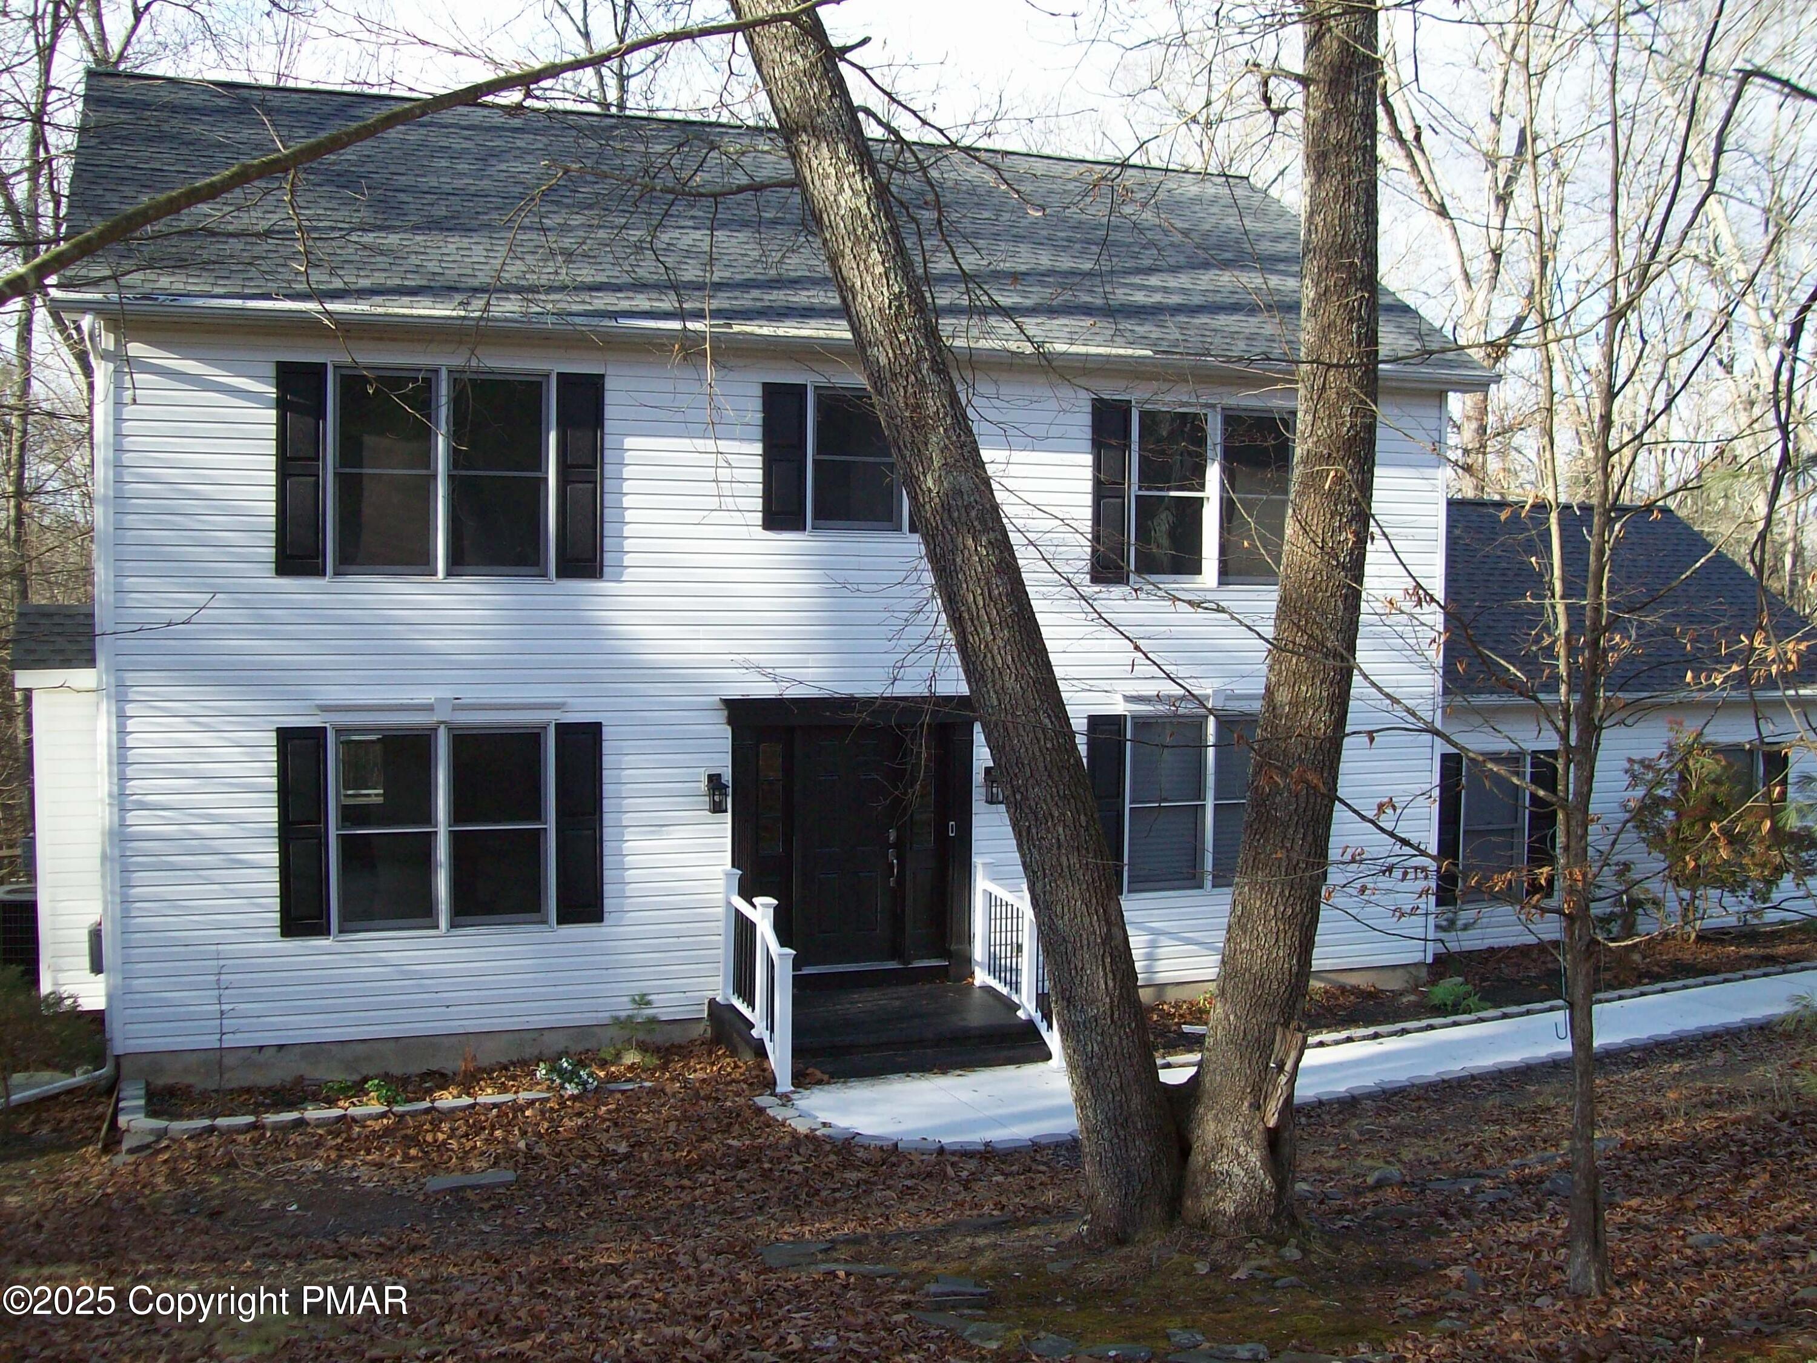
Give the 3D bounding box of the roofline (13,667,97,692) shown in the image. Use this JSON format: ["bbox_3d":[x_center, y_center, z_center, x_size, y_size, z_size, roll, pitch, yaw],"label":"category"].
[{"bbox_3d":[-6.760,-0.012,15.110,0.690,0.180,0.200,0,3,-19],"label":"roofline"}]

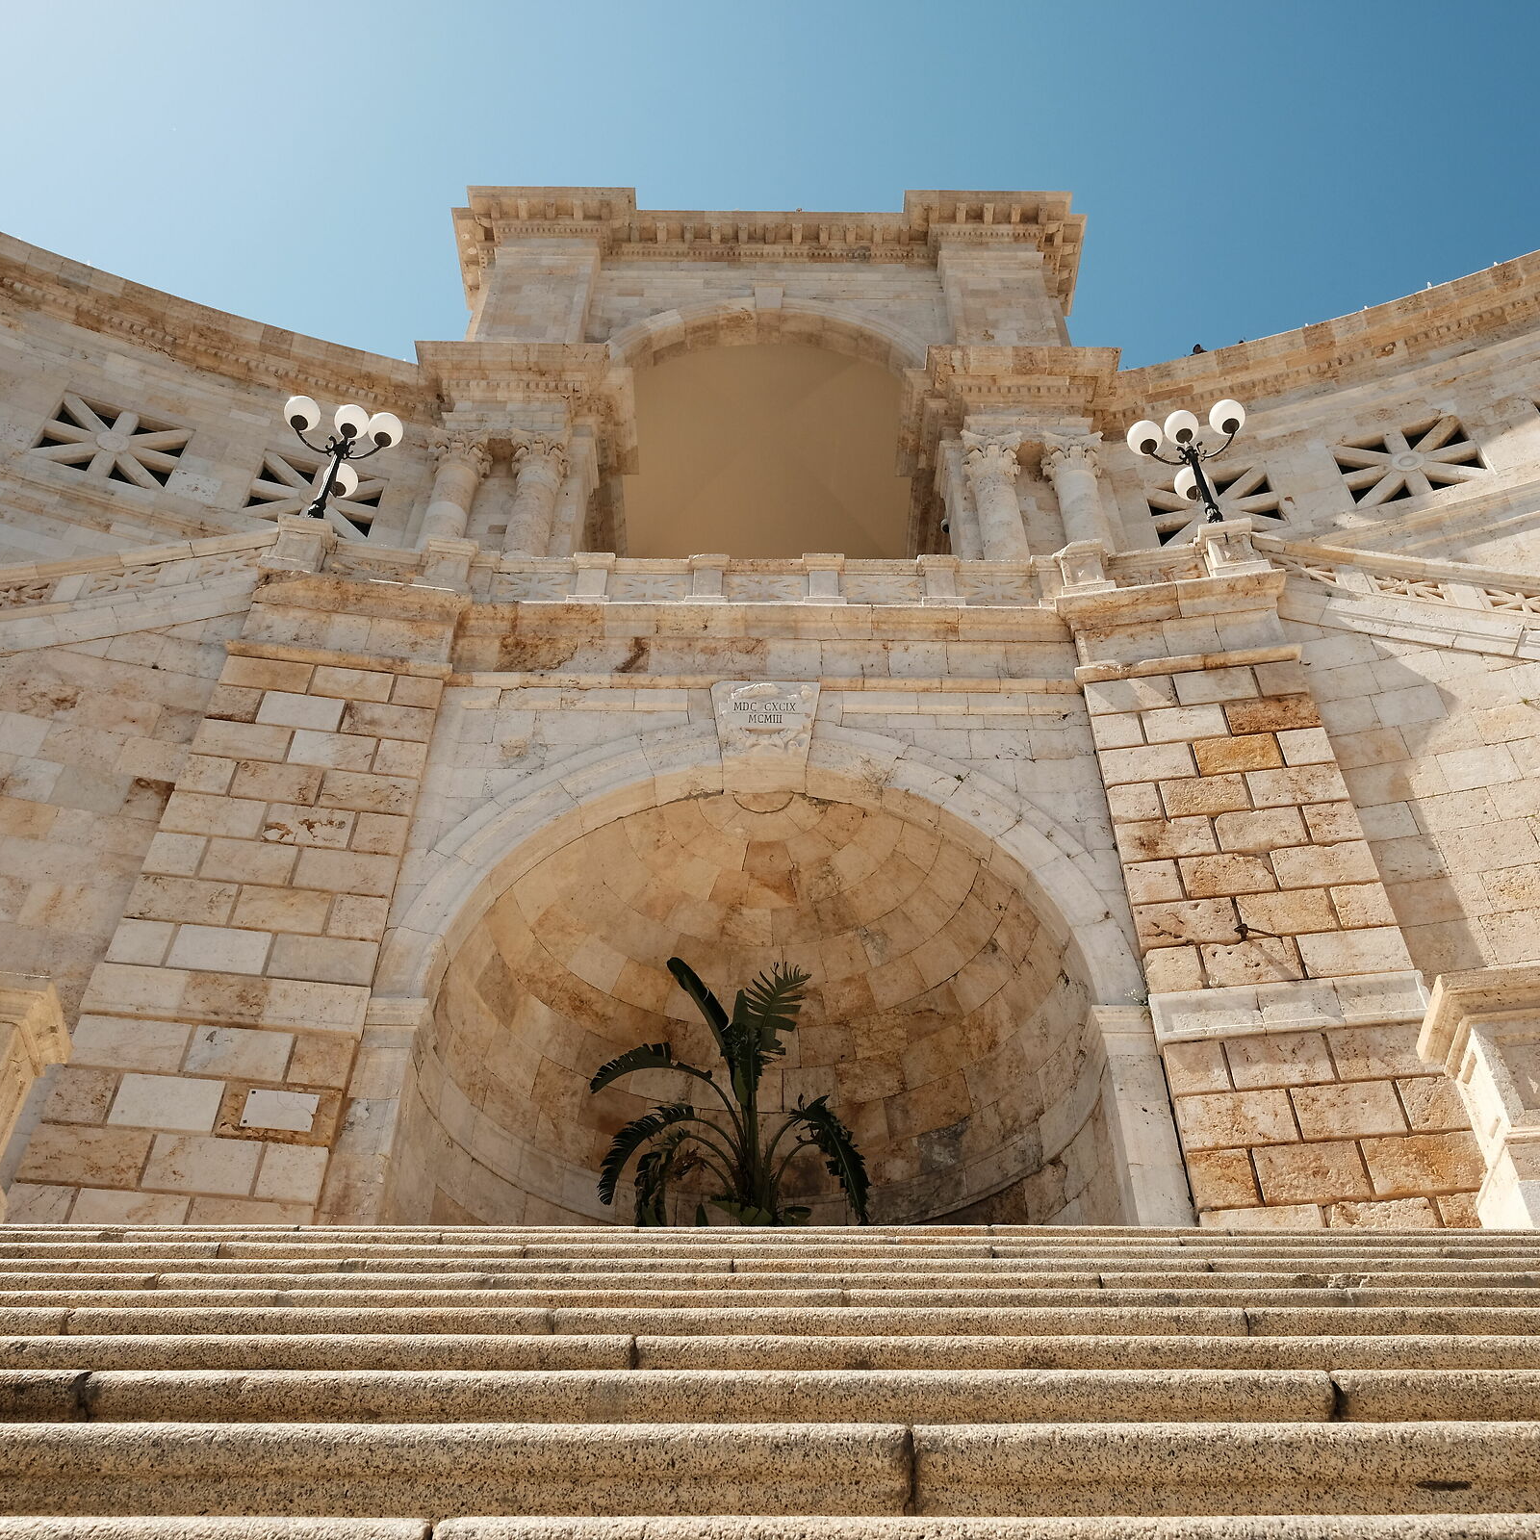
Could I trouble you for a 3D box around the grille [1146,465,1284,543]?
[{"bbox_3d":[6.846,-3.989,20.702,1.806,1.398,0.250,-9,-43,10],"label":"grille"}]

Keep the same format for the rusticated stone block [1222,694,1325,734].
[{"bbox_3d":[5.065,-0.454,13.612,0.838,0.427,0.300,-6,-43,7],"label":"rusticated stone block"}]

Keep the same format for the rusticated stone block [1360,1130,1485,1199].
[{"bbox_3d":[4.941,3.041,10.192,0.860,0.446,0.270,-6,-43,7],"label":"rusticated stone block"}]

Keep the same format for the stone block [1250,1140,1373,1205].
[{"bbox_3d":[4.201,3.197,10.471,0.797,0.450,0.300,-6,-43,7],"label":"stone block"}]

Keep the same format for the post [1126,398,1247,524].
[{"bbox_3d":[5.188,-3.404,16.273,1.396,2.558,1.264,-6,-43,7],"label":"post"}]

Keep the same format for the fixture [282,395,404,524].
[{"bbox_3d":[-5.287,-3.464,16.296,1.396,2.558,1.264,6,-43,-6],"label":"fixture"}]

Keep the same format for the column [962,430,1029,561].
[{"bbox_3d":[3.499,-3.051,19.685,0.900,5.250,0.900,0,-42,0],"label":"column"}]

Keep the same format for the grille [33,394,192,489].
[{"bbox_3d":[-8.913,-4.364,18.327,1.667,1.466,0.250,15,-44,-16],"label":"grille"}]

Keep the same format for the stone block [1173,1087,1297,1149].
[{"bbox_3d":[3.689,2.836,10.662,0.865,0.446,0.270,-6,-43,7],"label":"stone block"}]

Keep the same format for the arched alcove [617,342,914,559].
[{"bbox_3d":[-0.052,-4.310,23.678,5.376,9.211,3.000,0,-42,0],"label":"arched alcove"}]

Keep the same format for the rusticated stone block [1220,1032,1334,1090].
[{"bbox_3d":[4.200,2.485,11.123,0.788,0.432,0.300,-6,-43,7],"label":"rusticated stone block"}]

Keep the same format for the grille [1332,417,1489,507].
[{"bbox_3d":[8.755,-4.126,18.436,1.667,1.466,0.250,-13,-44,15],"label":"grille"}]

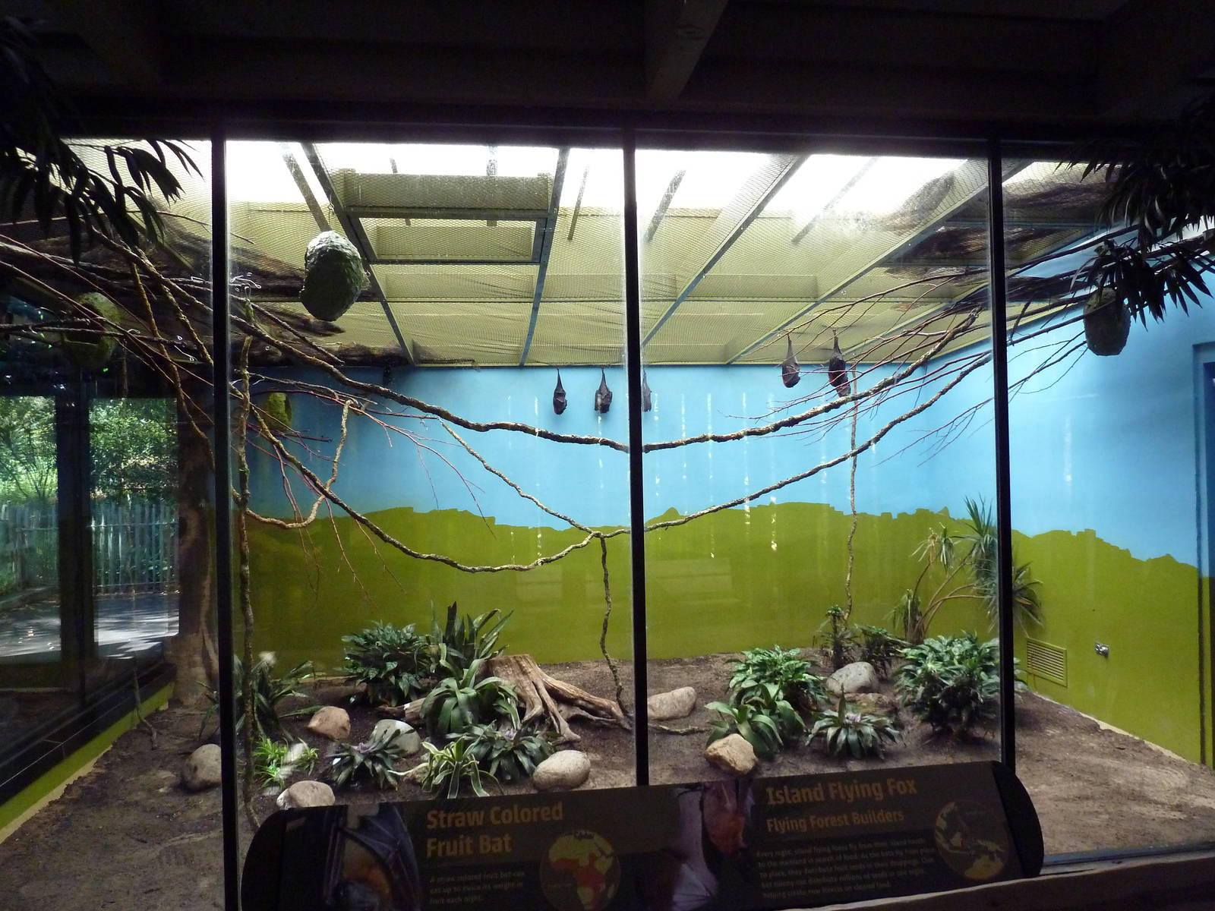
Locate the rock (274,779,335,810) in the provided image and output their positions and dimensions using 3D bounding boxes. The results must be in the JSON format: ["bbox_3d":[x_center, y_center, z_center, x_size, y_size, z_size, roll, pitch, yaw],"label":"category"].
[{"bbox_3d":[-1.183,1.345,3.442,0.222,0.119,0.189,-1,0,-19],"label":"rock"}]

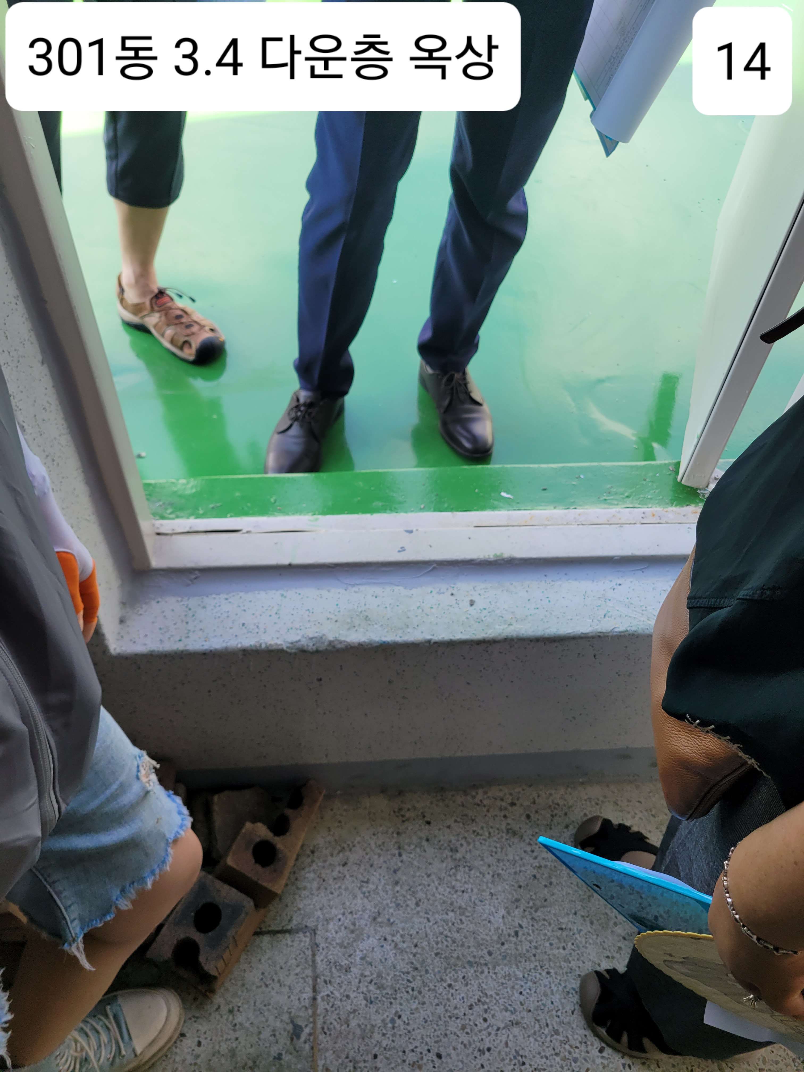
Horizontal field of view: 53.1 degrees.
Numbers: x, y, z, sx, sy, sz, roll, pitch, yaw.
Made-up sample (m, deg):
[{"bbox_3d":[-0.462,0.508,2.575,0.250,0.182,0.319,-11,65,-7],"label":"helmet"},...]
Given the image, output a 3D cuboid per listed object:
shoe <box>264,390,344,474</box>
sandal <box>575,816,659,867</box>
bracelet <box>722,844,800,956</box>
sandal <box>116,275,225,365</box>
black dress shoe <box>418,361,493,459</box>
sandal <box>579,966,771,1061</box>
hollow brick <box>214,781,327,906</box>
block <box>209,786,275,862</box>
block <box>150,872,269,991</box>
[{"bbox_3d":[-0.181,-0.238,1.566,0.105,0.105,0.285,13,49,8],"label":"shoe"},{"bbox_3d":[0.406,0.531,1.310,0.245,0.080,0.097,19,50,13],"label":"sandal"},{"bbox_3d":[0.205,0.197,0.440,0.062,0.022,0.068,39,38,11],"label":"bracelet"},{"bbox_3d":[-0.523,-0.498,1.779,0.305,0.100,0.108,34,55,24],"label":"sandal"},{"bbox_3d":[0.107,-0.290,1.627,0.105,0.105,0.287,-11,50,-13],"label":"black dress shoe"},{"bbox_3d":[0.395,0.691,1.170,0.250,0.080,0.097,4,49,0],"label":"sandal"},{"bbox_3d":[-0.205,0.467,1.273,0.090,0.057,0.190,34,36,-5],"label":"hollow brick"},{"bbox_3d":[-0.249,0.479,1.310,0.100,0.060,0.120,-10,50,-11],"label":"block"},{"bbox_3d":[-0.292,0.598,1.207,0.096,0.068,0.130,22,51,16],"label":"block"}]

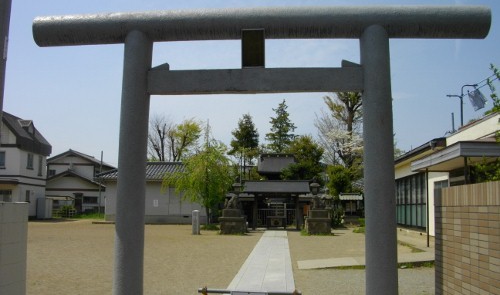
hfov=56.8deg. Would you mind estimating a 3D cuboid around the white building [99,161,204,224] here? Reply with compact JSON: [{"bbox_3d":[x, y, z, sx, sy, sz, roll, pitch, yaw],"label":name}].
[{"bbox_3d":[-7.284,3.653,37.193,8.300,4.800,5.200,0,-7,4],"label":"white building"}]

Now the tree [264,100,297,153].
[{"bbox_3d":[3.050,1.294,44.702,3.800,11.500,3.800,0,-7,4],"label":"tree"}]

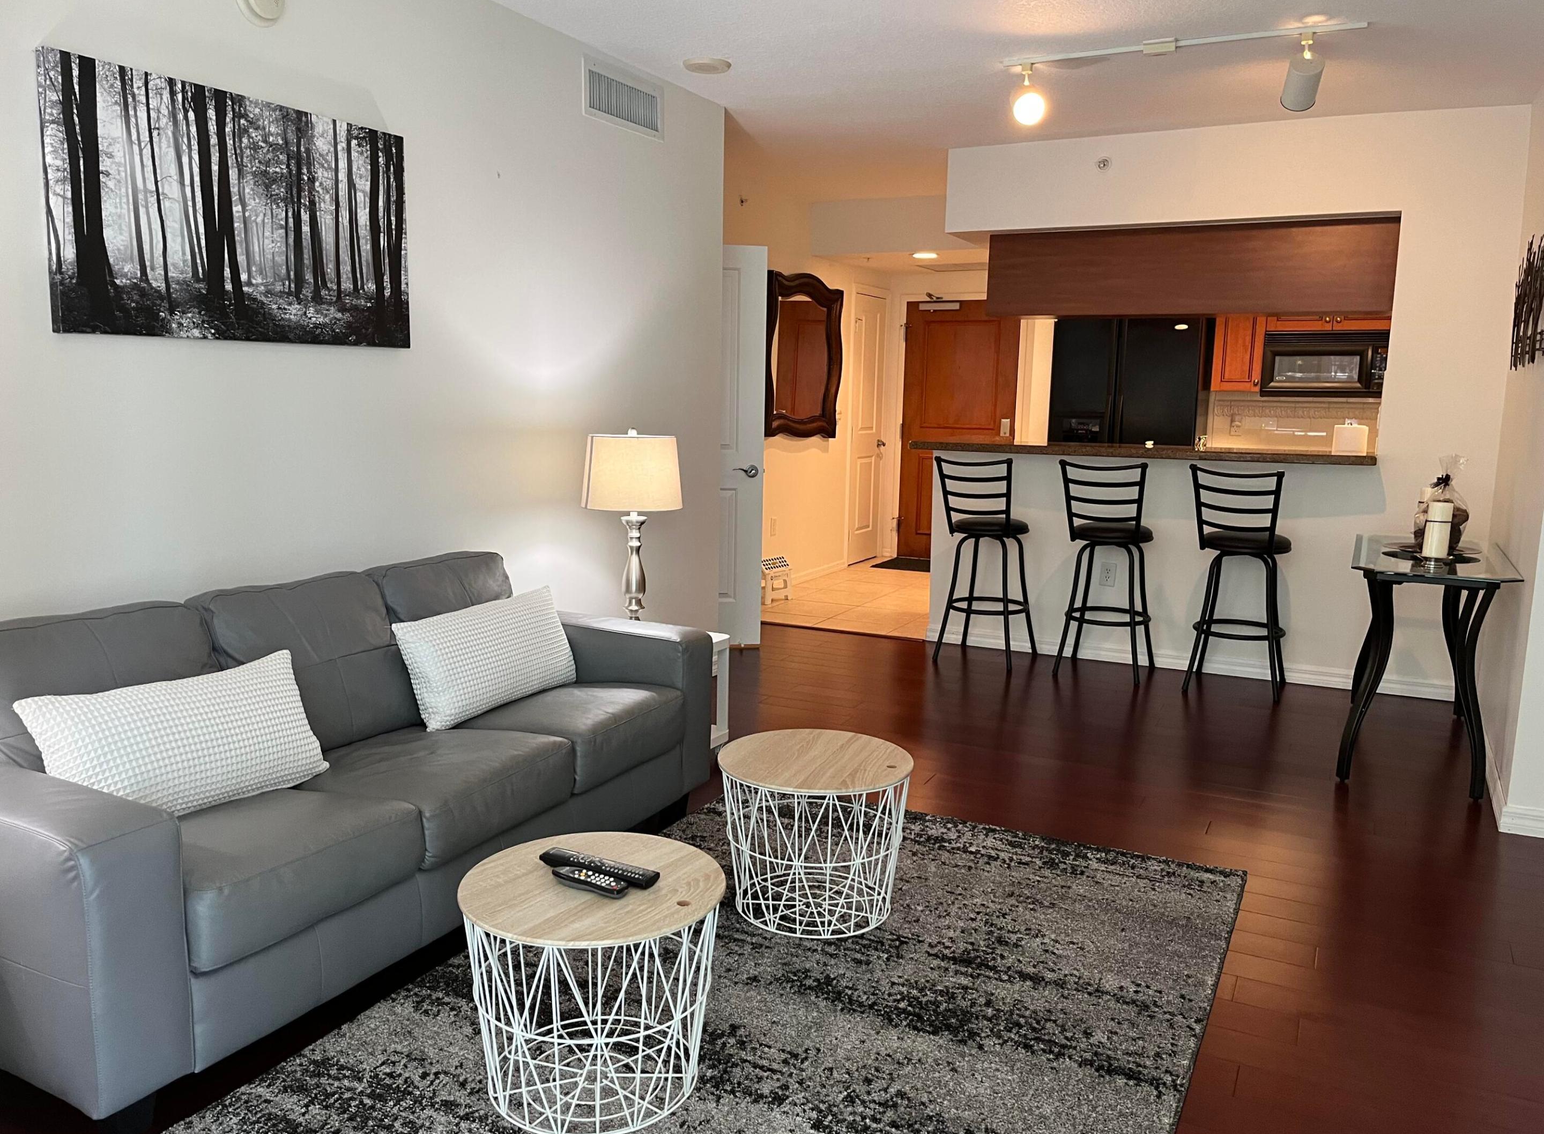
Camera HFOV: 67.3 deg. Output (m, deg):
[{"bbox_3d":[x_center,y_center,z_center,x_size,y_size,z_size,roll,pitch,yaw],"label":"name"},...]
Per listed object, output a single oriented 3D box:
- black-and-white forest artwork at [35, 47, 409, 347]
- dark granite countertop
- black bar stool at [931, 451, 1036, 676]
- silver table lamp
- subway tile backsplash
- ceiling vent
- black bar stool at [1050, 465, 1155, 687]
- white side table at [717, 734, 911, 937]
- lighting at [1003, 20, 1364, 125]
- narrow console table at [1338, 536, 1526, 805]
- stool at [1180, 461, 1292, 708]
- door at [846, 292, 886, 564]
[{"bbox_3d":[-1.361,-0.903,3.041,0.035,0.612,1.045,6,10,28],"label":"black-and-white forest artwork"},{"bbox_3d":[1.750,-0.566,5.660,2.124,0.042,0.380,5,10,25],"label":"dark granite countertop"},{"bbox_3d":[1.091,-0.038,5.857,0.410,1.040,0.475,6,10,30],"label":"black bar stool"},{"bbox_3d":[-0.503,-0.116,4.241,0.360,0.760,0.360,1,9,0],"label":"silver table lamp"},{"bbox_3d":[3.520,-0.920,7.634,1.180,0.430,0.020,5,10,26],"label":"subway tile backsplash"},{"bbox_3d":[-0.543,-1.759,4.378,0.020,0.205,0.545,5,10,26],"label":"ceiling vent"},{"bbox_3d":[1.638,0.004,5.631,0.410,1.040,0.475,6,10,28],"label":"black bar stool"},{"bbox_3d":[0.112,0.683,3.018,0.497,0.400,0.497,1,9,0],"label":"white side table"},{"bbox_3d":[1.393,-1.696,4.052,1.216,0.260,0.240,5,10,26],"label":"lighting"},{"bbox_3d":[2.511,0.331,4.517,0.514,0.763,1.199,5,10,26],"label":"narrow console table"},{"bbox_3d":[2.154,0.055,5.304,0.420,1.020,0.470,7,11,36],"label":"stool"},{"bbox_3d":[0.717,-1.052,8.985,0.040,2.030,0.580,6,10,28],"label":"door"}]

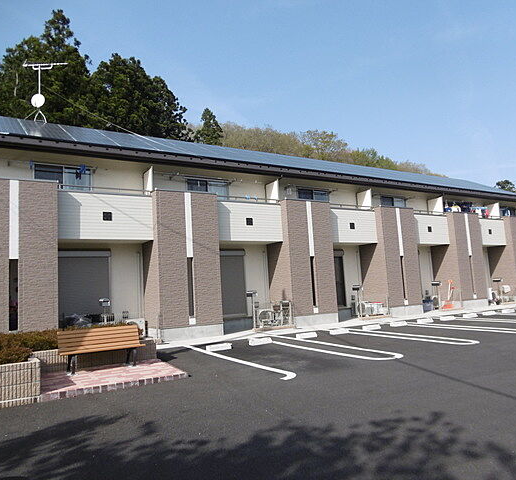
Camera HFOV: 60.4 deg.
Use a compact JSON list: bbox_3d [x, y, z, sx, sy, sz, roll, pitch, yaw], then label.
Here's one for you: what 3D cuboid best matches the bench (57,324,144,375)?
[{"bbox_3d":[-2.837,2.004,8.063,1.470,0.750,0.560,1,-7,-31],"label":"bench"}]

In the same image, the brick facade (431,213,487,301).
[{"bbox_3d":[9.316,0.828,20.737,1.930,3.909,1.367,1,-7,-31],"label":"brick facade"}]

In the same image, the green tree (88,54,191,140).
[{"bbox_3d":[-8.553,-5.035,32.416,8.000,17.555,8.000,1,-7,-31],"label":"green tree"}]

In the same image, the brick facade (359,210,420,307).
[{"bbox_3d":[5.425,0.761,18.358,1.930,3.909,1.367,1,-7,-31],"label":"brick facade"}]

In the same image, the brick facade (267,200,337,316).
[{"bbox_3d":[1.544,0.694,15.985,1.930,3.909,1.367,1,-7,-31],"label":"brick facade"}]

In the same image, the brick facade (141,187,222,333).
[{"bbox_3d":[-2.335,0.627,13.613,1.930,3.909,1.367,1,-7,-31],"label":"brick facade"}]

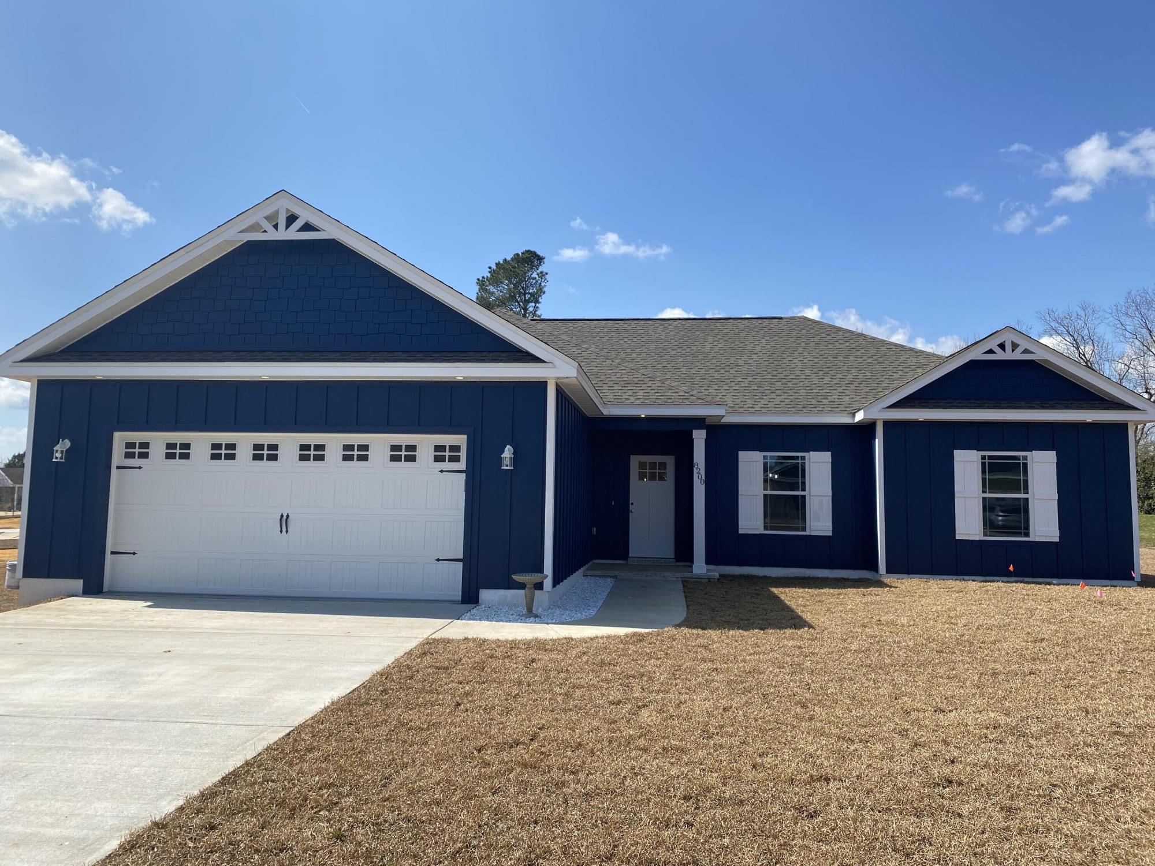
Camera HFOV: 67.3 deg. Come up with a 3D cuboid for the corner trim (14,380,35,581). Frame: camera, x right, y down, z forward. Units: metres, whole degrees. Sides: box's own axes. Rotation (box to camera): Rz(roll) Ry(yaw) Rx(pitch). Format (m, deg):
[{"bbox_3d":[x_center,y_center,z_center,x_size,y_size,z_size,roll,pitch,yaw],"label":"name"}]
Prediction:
[{"bbox_3d":[-7.457,0.625,11.792,0.105,2.670,0.100,0,-5,6],"label":"corner trim"}]

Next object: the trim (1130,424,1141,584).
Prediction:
[{"bbox_3d":[9.444,1.159,14.721,0.100,2.680,0.100,0,-5,6],"label":"trim"}]

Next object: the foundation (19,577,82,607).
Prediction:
[{"bbox_3d":[-7.020,2.132,11.675,0.920,0.340,0.200,0,-5,6],"label":"foundation"}]

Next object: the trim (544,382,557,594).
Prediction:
[{"bbox_3d":[-0.347,0.659,11.050,0.103,2.660,0.100,0,-5,6],"label":"trim"}]

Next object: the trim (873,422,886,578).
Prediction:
[{"bbox_3d":[5.302,1.114,15.161,0.110,2.675,0.110,0,-5,6],"label":"trim"}]

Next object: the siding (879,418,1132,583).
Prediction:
[{"bbox_3d":[7.374,1.134,14.928,4.060,2.680,0.060,0,-5,6],"label":"siding"}]

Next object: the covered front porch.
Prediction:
[{"bbox_3d":[1.317,1.190,16.239,2.140,2.780,2.100,0,-5,6],"label":"covered front porch"}]

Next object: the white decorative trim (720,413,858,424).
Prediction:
[{"bbox_3d":[3.872,-0.269,15.955,2.420,0.180,0.050,0,-5,6],"label":"white decorative trim"}]

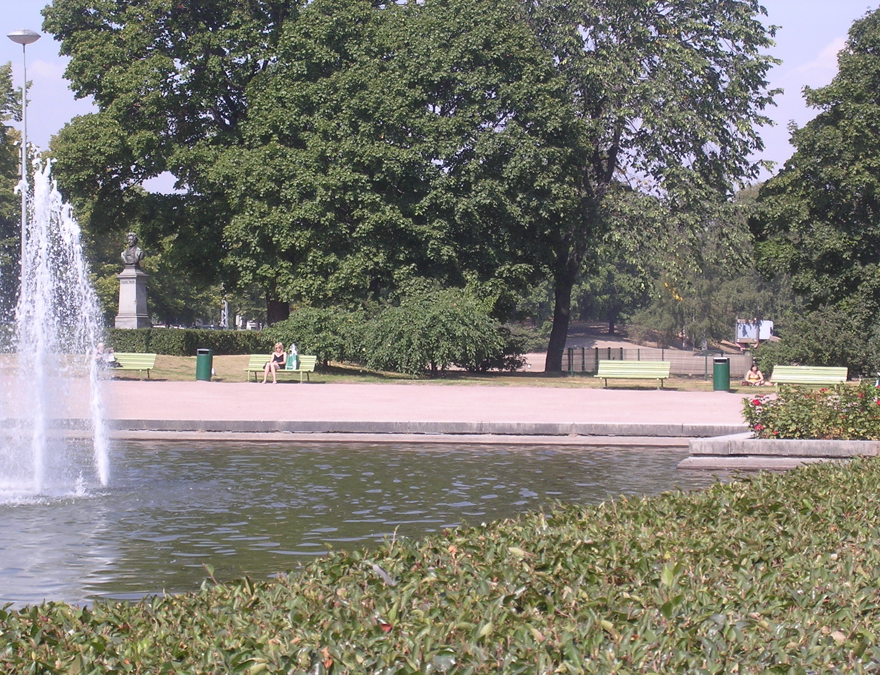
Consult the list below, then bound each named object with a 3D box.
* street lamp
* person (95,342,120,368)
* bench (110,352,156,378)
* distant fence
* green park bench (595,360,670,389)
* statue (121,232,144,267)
[{"bbox_3d":[-13.947,-4.850,100.000,1.100,11.000,1.100,0,0,0],"label":"street lamp"},{"bbox_3d":[-10.204,0.744,90.800,0.580,1.180,0.800,0,0,18],"label":"person"},{"bbox_3d":[-9.651,0.918,90.600,2.150,0.860,0.680,1,0,20],"label":"bench"},{"bbox_3d":[6.620,0.776,91.000,6.100,0.920,0.120,1,2,22],"label":"distant fence"},{"bbox_3d":[5.421,1.059,84.200,2.060,0.810,0.650,1,2,18],"label":"green park bench"},{"bbox_3d":[-10.997,-3.167,107.000,0.860,1.180,0.600,1,0,26],"label":"statue"}]

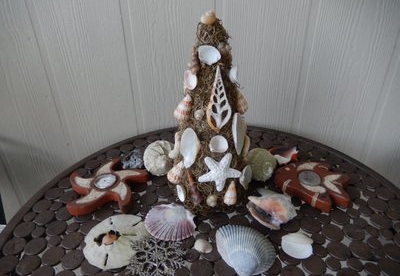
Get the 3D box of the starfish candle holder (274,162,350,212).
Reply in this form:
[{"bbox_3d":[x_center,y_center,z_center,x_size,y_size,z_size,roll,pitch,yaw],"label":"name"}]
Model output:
[{"bbox_3d":[0.191,0.079,0.499,0.119,0.025,0.100,10,33,17],"label":"starfish candle holder"}]

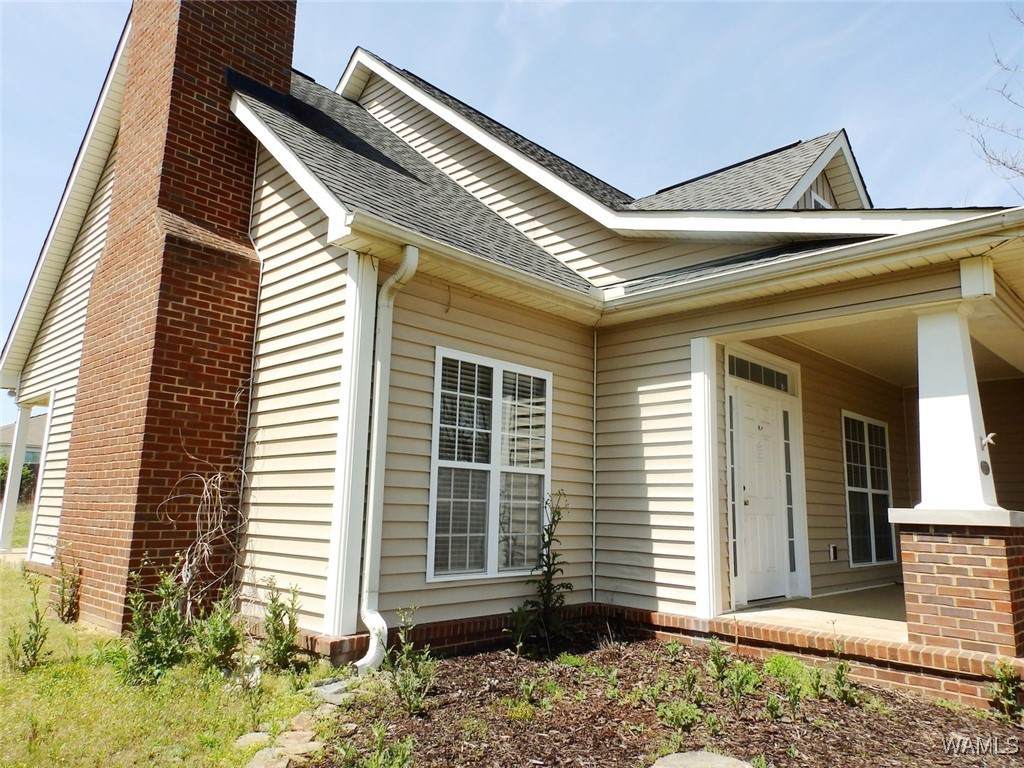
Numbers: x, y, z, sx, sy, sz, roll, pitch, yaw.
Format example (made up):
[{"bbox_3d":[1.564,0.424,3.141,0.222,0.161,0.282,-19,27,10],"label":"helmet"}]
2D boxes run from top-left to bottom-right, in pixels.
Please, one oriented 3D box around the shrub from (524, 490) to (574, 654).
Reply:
[{"bbox_3d":[0.328,1.614,5.683,0.447,1.347,0.433,1,-11,0],"label":"shrub"}]

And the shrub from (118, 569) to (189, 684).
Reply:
[{"bbox_3d":[-2.218,1.491,4.056,0.394,0.648,0.382,1,-11,0],"label":"shrub"}]

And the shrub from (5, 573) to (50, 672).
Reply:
[{"bbox_3d":[-3.094,1.518,4.178,0.245,0.588,0.238,1,-11,0],"label":"shrub"}]

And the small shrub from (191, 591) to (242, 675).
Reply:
[{"bbox_3d":[-1.911,1.607,4.244,0.307,0.490,0.297,1,-11,0],"label":"small shrub"}]

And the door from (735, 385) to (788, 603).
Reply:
[{"bbox_3d":[2.519,1.086,6.552,0.060,2.050,0.930,-9,-14,42],"label":"door"}]

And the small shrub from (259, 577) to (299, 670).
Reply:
[{"bbox_3d":[-1.556,1.599,4.361,0.260,0.562,0.252,1,-11,0],"label":"small shrub"}]

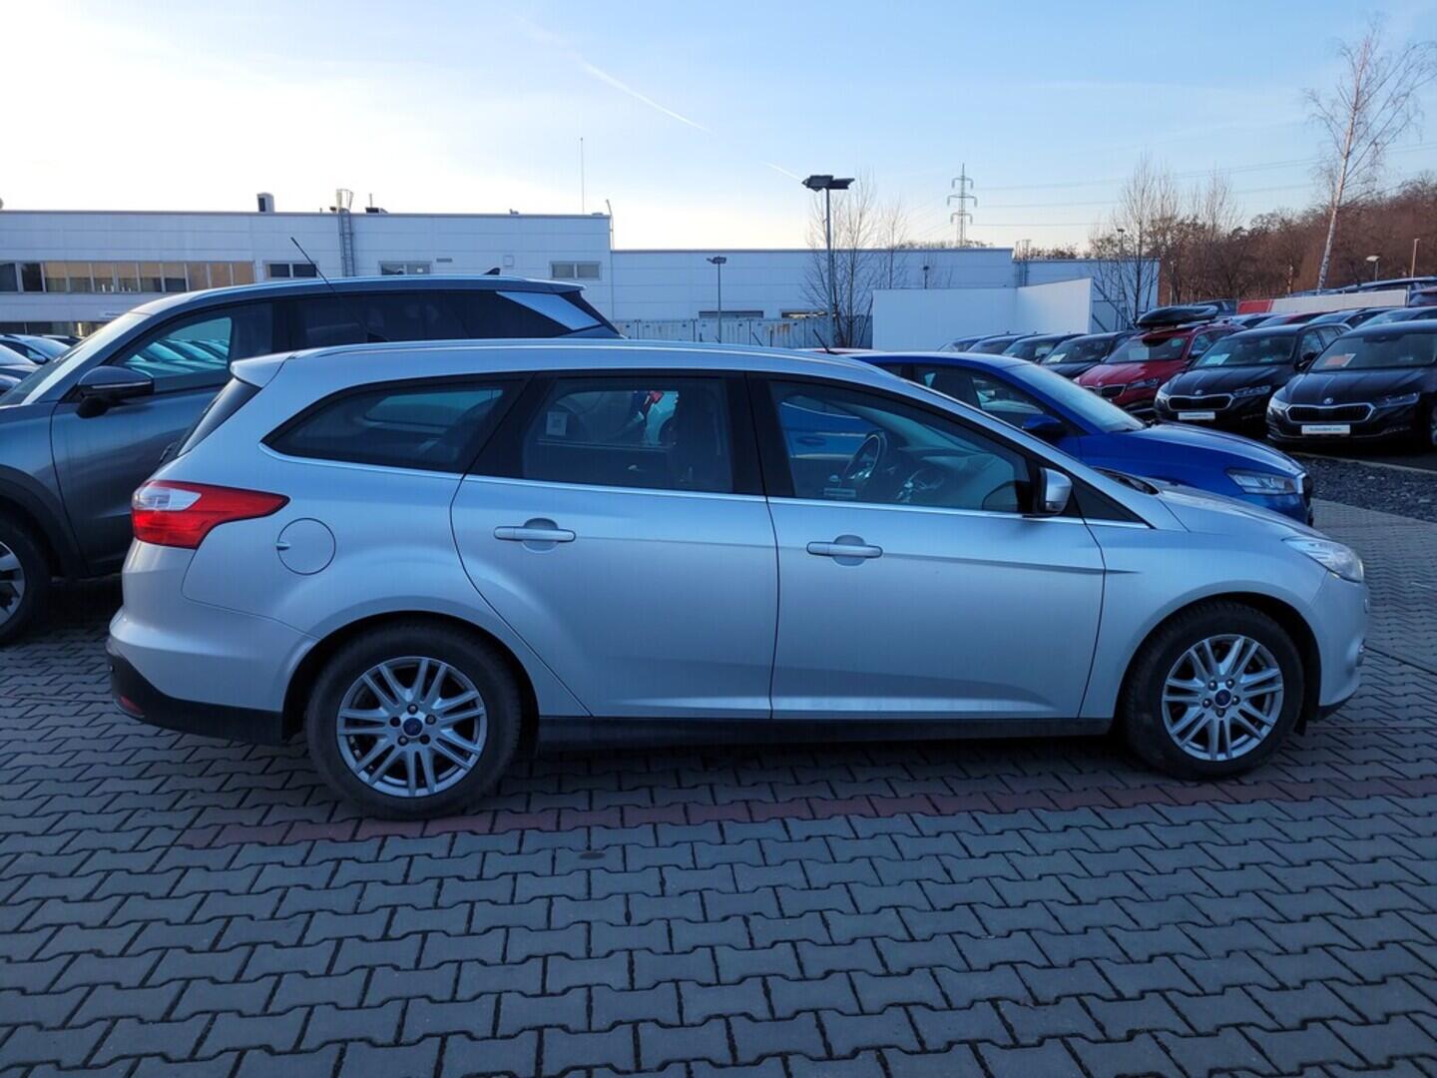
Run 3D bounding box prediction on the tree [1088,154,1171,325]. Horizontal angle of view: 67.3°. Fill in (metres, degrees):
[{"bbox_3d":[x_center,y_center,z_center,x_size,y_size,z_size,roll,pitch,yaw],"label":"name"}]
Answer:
[{"bbox_3d":[14.469,-9.409,38.156,2.960,8.110,3.000,0,10,0],"label":"tree"}]

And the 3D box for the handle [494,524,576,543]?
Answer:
[{"bbox_3d":[-0.543,-0.017,3.190,0.235,0.052,0.055,-1,10,-8],"label":"handle"}]

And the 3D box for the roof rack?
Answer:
[{"bbox_3d":[8.391,-4.047,19.700,1.930,0.380,0.790,-13,16,-38],"label":"roof rack"}]

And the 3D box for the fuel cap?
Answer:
[{"bbox_3d":[-1.202,0.023,3.137,0.166,0.170,0.030,0,10,-2],"label":"fuel cap"}]

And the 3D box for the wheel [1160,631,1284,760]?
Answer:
[{"bbox_3d":[1.688,0.523,3.708,0.444,0.444,0.180,-1,10,-8],"label":"wheel"}]

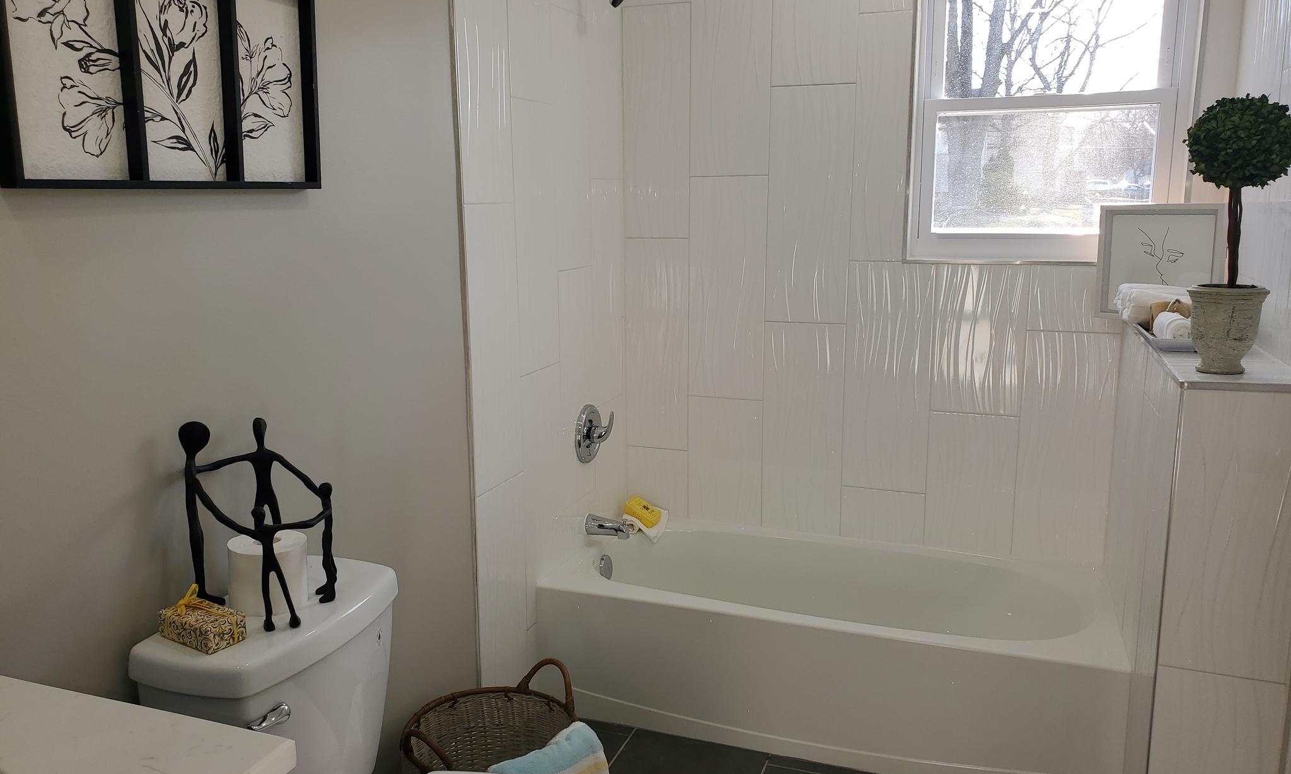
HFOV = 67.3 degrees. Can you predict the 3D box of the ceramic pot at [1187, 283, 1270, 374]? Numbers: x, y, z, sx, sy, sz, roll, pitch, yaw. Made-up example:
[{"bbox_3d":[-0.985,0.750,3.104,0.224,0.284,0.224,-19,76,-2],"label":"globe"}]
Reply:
[{"bbox_3d":[1.169,-0.118,1.955,0.143,0.172,0.143,4,12,20],"label":"ceramic pot"}]

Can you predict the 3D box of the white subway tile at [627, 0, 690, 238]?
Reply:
[{"bbox_3d":[0.036,-0.827,3.049,0.223,0.703,0.010,4,12,20],"label":"white subway tile"}]

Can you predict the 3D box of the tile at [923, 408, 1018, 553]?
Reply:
[{"bbox_3d":[0.985,0.287,2.942,0.253,0.419,0.010,4,12,20],"label":"tile"}]

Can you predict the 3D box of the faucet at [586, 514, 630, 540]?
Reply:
[{"bbox_3d":[-0.114,0.437,3.002,0.135,0.070,0.060,4,12,20],"label":"faucet"}]

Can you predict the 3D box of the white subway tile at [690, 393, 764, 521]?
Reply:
[{"bbox_3d":[0.267,0.243,3.187,0.250,0.417,0.010,4,12,20],"label":"white subway tile"}]

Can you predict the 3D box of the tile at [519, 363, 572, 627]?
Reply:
[{"bbox_3d":[-0.290,0.302,2.728,0.012,0.713,0.250,4,12,20],"label":"tile"}]

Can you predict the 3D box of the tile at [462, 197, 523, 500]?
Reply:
[{"bbox_3d":[-0.374,-0.095,2.390,0.010,0.703,0.250,4,12,20],"label":"tile"}]

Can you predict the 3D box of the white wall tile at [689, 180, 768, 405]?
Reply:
[{"bbox_3d":[0.263,-0.311,3.090,0.253,0.705,0.010,4,12,20],"label":"white wall tile"}]

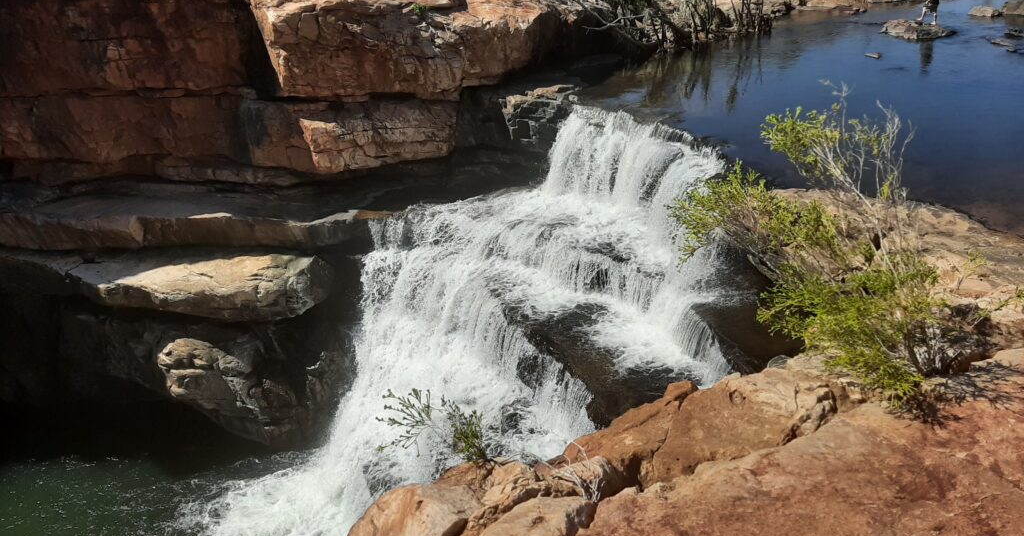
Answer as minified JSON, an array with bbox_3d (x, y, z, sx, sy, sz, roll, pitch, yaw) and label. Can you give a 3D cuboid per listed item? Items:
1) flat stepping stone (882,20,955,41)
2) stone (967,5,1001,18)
[{"bbox_3d":[17.059,-9.988,32.300,2.650,0.450,2.200,7,26,26],"label":"flat stepping stone"},{"bbox_3d":[21.844,-11.851,35.500,1.350,0.420,1.000,9,27,29],"label":"stone"}]

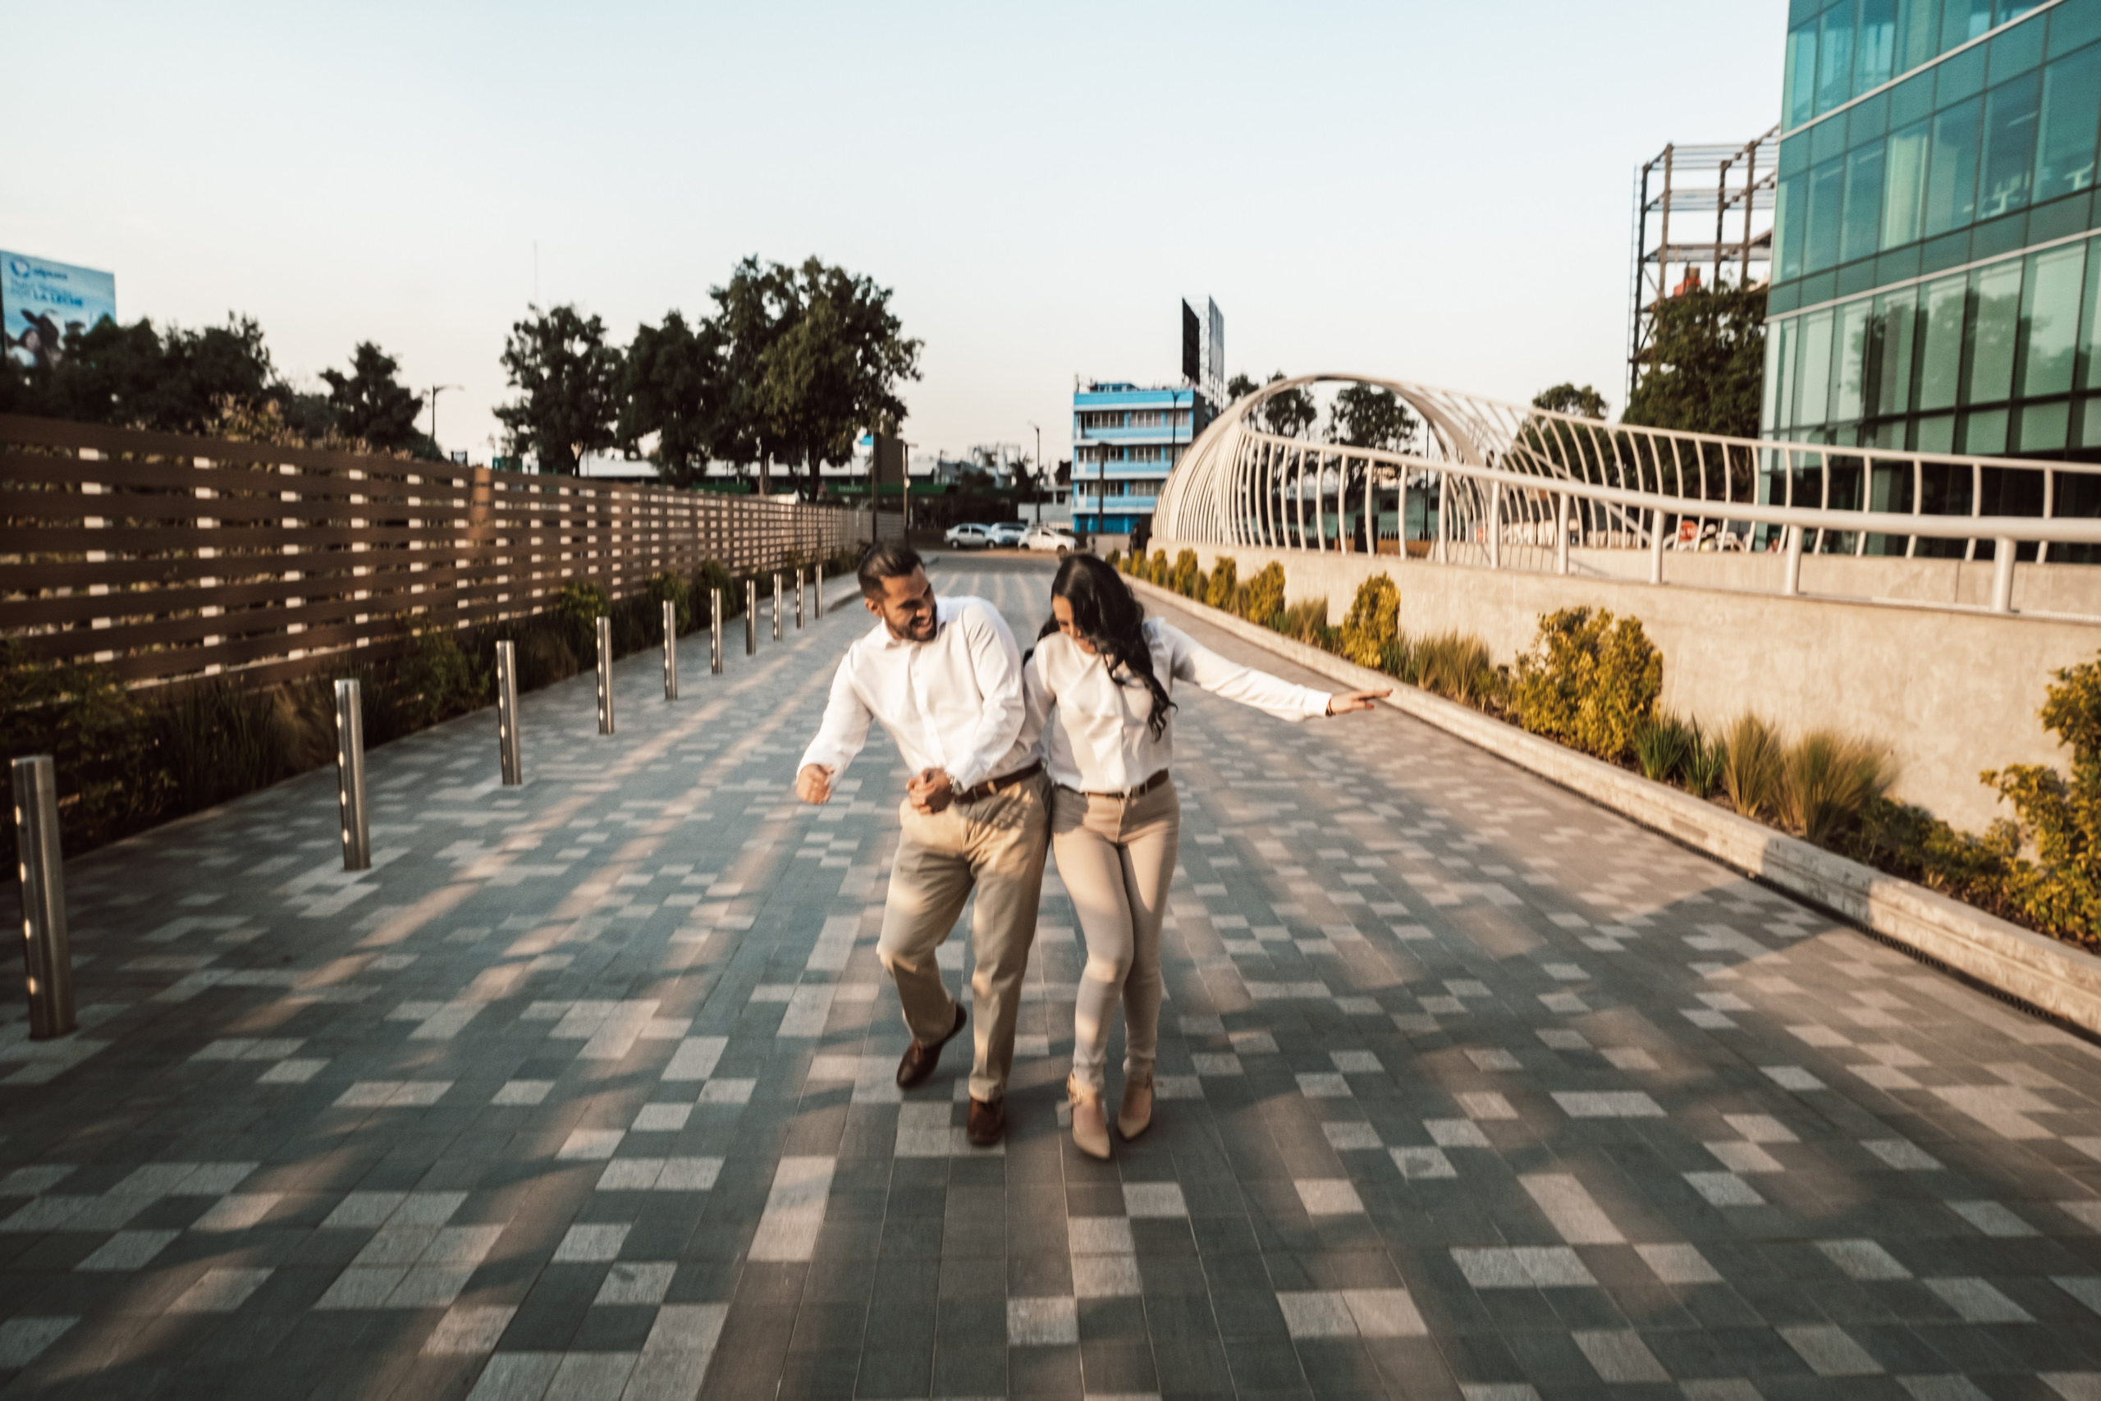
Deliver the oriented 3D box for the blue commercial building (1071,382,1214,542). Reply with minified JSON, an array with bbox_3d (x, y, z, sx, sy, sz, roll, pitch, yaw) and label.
[{"bbox_3d":[8.333,-20.345,101.779,10.173,12.651,11.000,2,9,16],"label":"blue commercial building"}]

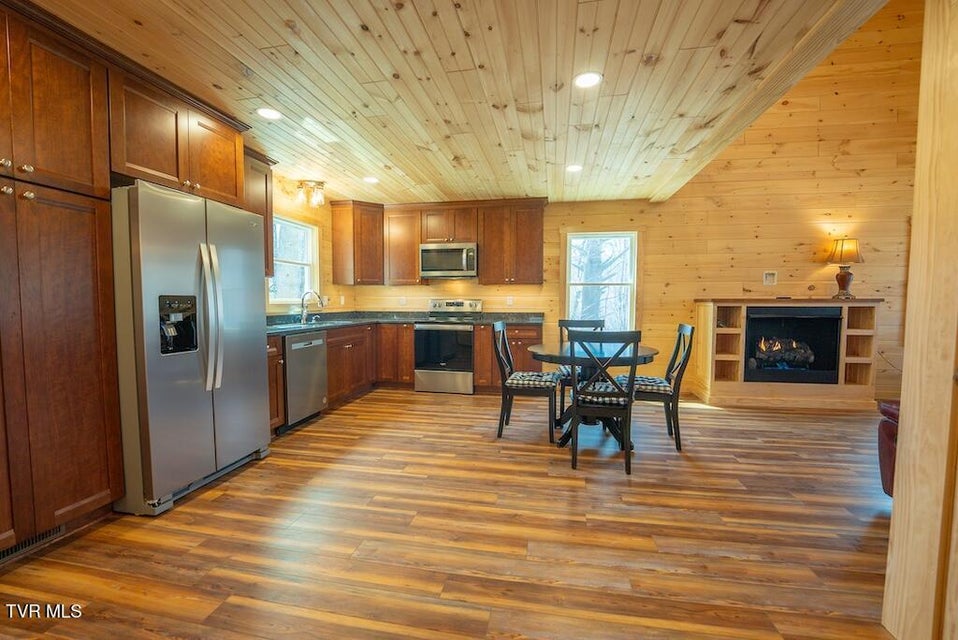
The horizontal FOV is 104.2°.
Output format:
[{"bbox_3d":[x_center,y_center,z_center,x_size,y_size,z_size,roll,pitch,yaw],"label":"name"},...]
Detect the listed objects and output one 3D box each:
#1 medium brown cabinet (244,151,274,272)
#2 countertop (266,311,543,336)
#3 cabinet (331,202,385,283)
[{"bbox_3d":[-2.119,-0.893,3.158,0.320,1.025,0.627,1,3,10],"label":"medium brown cabinet"},{"bbox_3d":[-0.741,0.026,4.059,2.799,0.134,2.649,1,3,11],"label":"countertop"},{"bbox_3d":[-1.598,-1.016,5.192,0.608,1.065,0.600,1,3,10],"label":"cabinet"}]

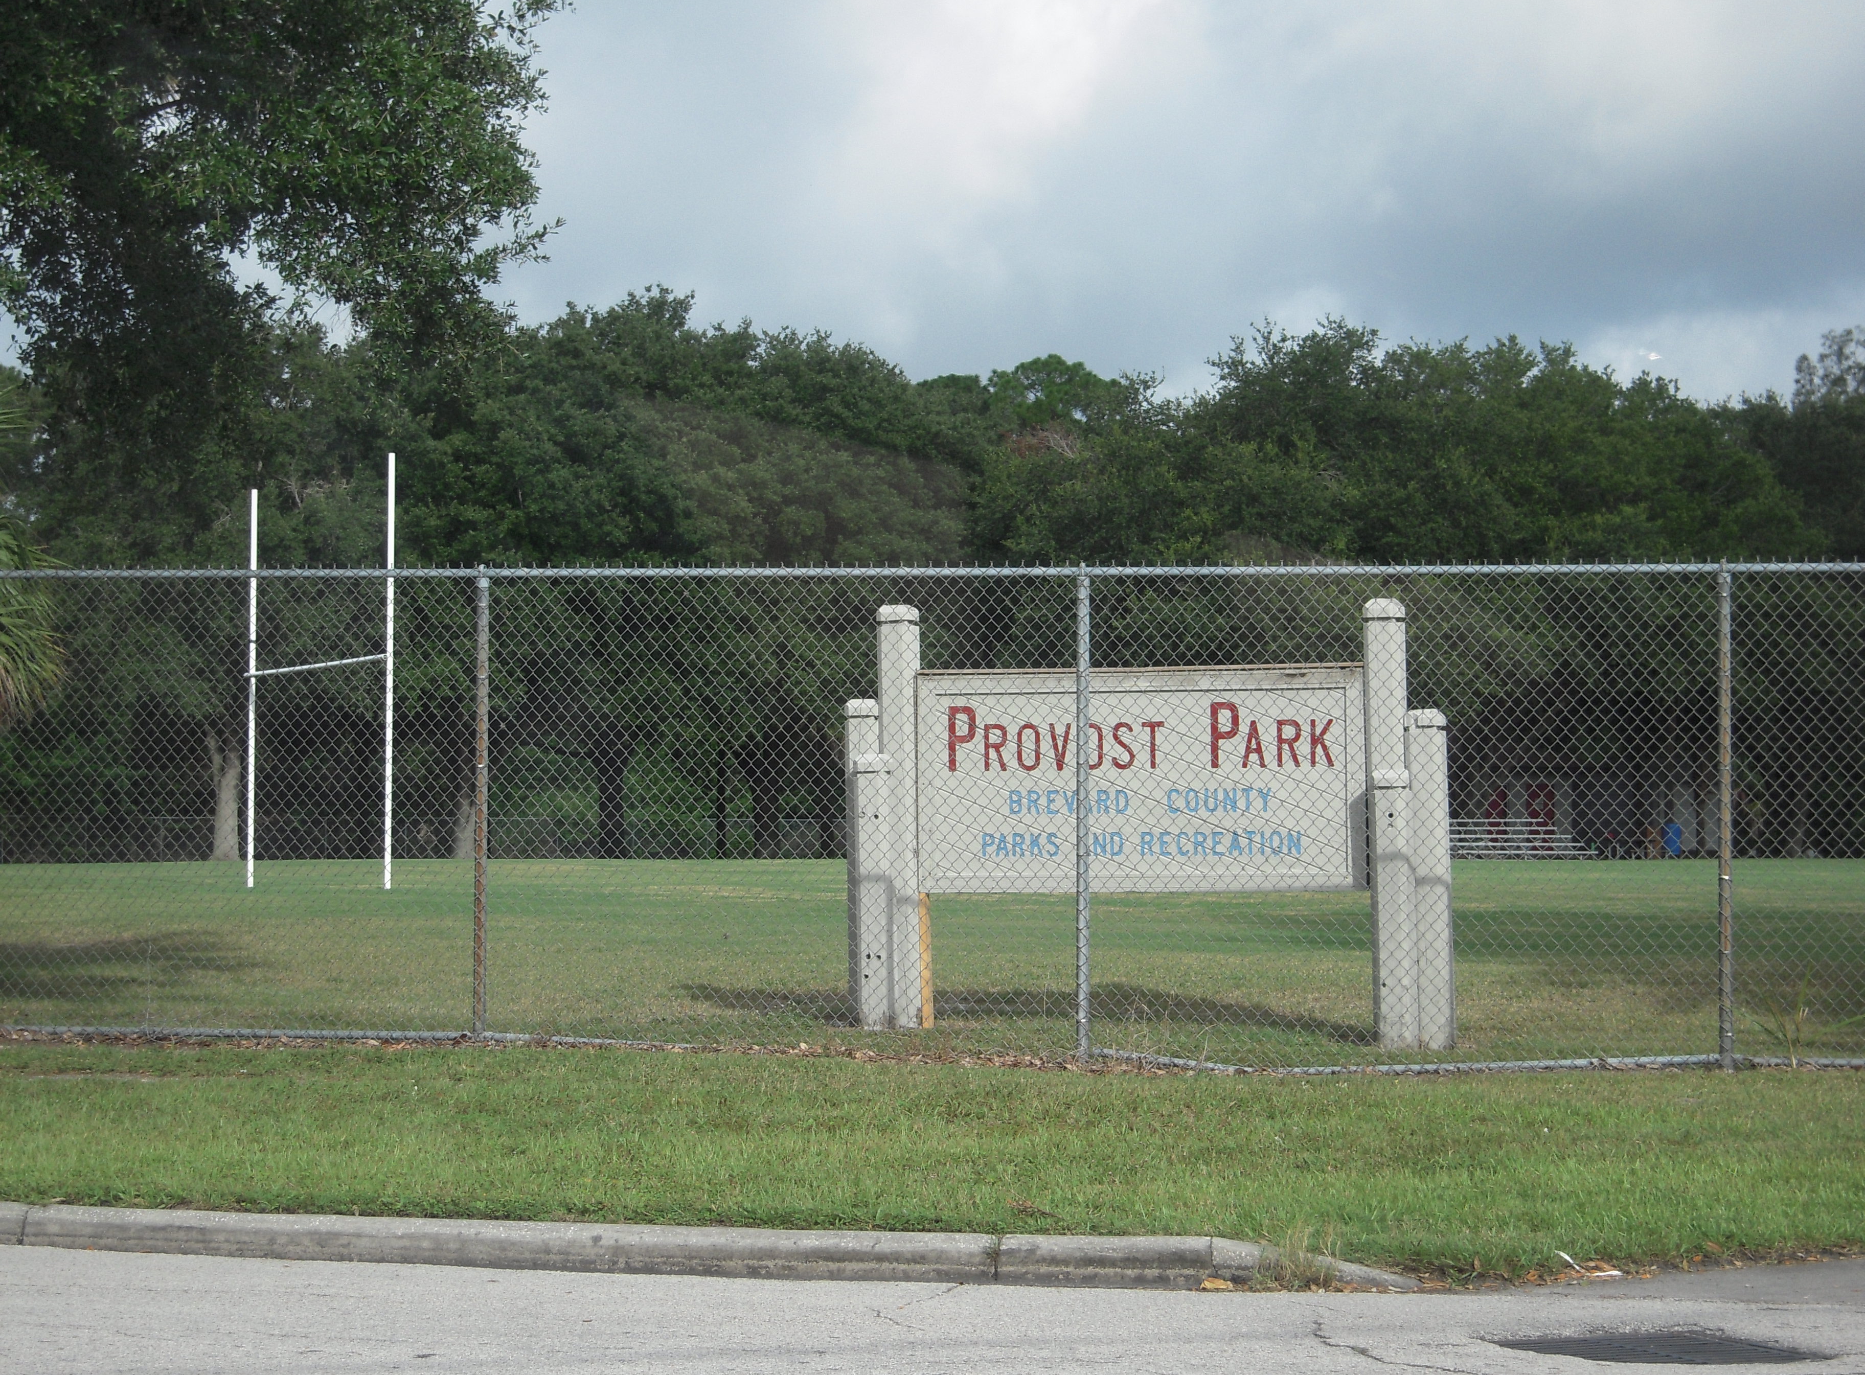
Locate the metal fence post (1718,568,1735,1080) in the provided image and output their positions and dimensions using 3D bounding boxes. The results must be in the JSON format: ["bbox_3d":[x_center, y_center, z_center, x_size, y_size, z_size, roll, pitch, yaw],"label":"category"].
[{"bbox_3d":[3.680,0.602,20.240,0.065,2.358,0.065,0,-2,13],"label":"metal fence post"}]

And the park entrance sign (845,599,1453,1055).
[{"bbox_3d":[1.120,0.725,23.250,3.280,2.380,0.480,0,-2,13],"label":"park entrance sign"}]

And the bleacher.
[{"bbox_3d":[15.070,4.040,115.500,4.570,1.070,2.650,1,-2,-28],"label":"bleacher"}]

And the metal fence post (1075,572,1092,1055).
[{"bbox_3d":[0.720,0.612,20.950,0.065,2.364,0.065,0,-2,13],"label":"metal fence post"}]

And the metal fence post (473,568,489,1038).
[{"bbox_3d":[-2.240,0.571,21.660,0.065,2.336,0.065,0,-2,13],"label":"metal fence post"}]

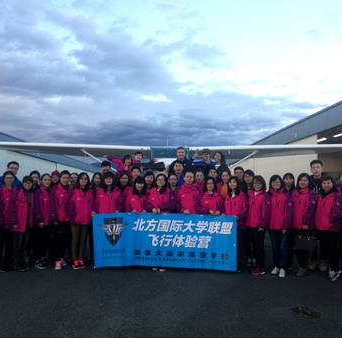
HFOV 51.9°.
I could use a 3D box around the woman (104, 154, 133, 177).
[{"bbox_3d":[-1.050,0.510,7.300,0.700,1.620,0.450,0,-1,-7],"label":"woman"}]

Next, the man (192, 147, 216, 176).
[{"bbox_3d":[0.750,0.410,7.900,0.620,1.740,0.420,0,-1,3],"label":"man"}]

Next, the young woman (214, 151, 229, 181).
[{"bbox_3d":[1.030,0.450,7.500,0.540,1.630,0.380,0,-1,18],"label":"young woman"}]

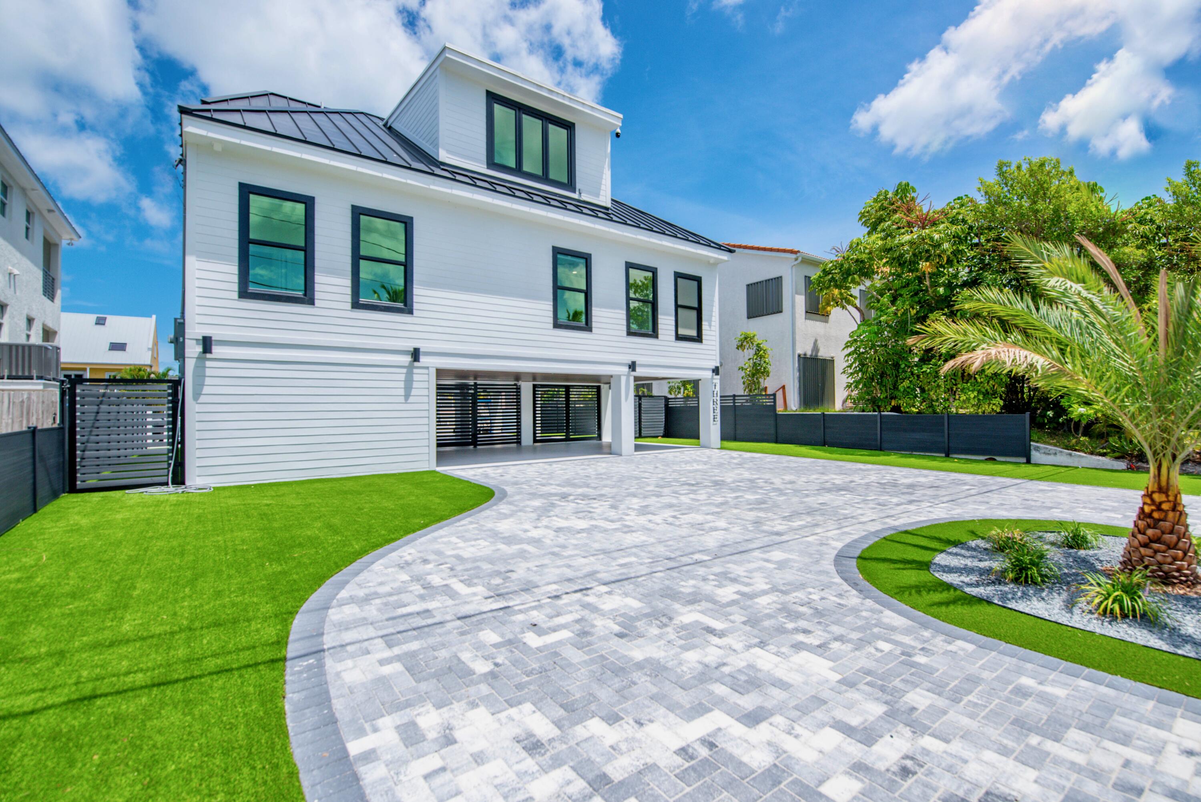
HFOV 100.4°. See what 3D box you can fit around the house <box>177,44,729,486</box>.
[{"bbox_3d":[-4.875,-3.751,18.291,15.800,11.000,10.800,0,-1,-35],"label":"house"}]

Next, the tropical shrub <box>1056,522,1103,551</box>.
[{"bbox_3d":[4.920,1.360,5.140,0.430,0.300,0.430,0,-1,-35],"label":"tropical shrub"}]

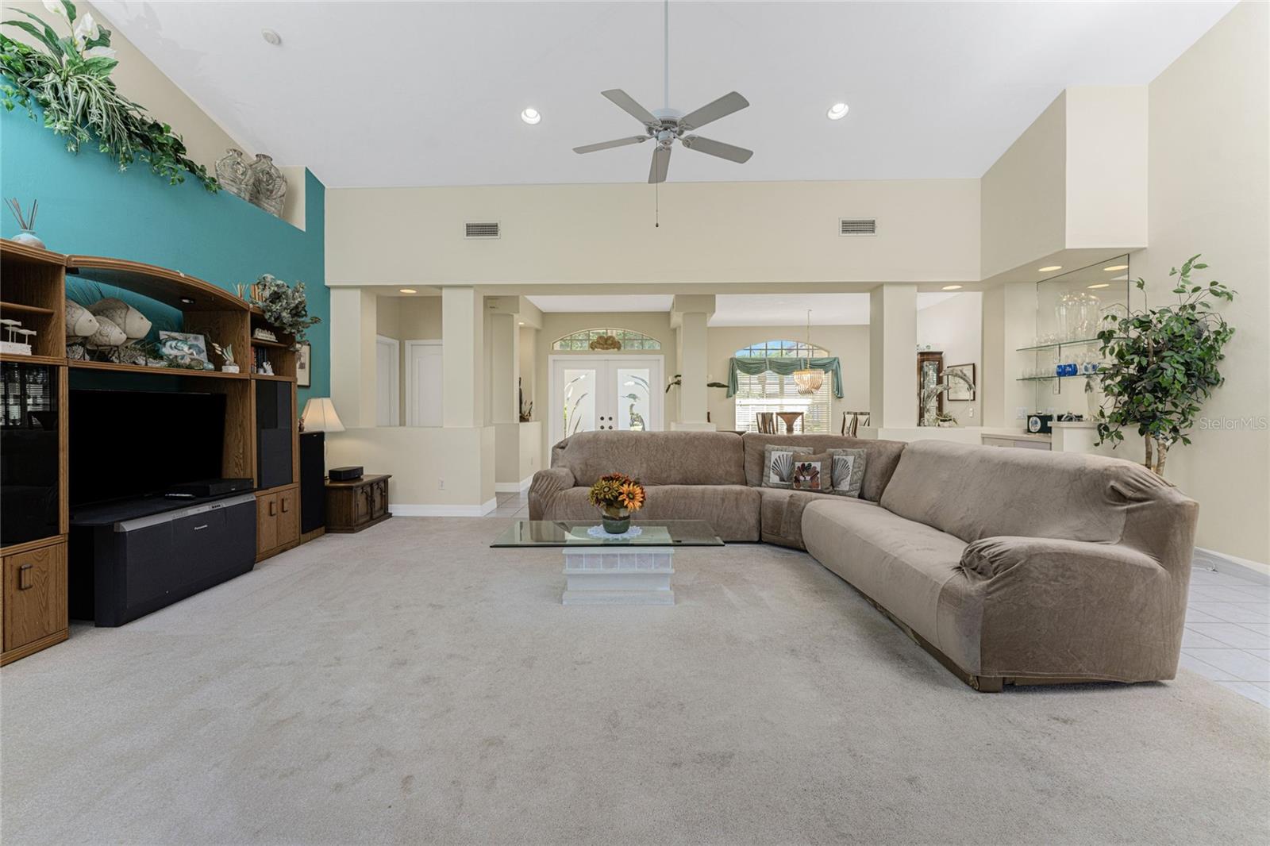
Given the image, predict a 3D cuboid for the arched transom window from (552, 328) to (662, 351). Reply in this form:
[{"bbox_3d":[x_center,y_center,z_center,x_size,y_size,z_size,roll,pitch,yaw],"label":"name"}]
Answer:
[{"bbox_3d":[-0.484,-1.434,8.440,1.870,0.390,0.100,0,1,1],"label":"arched transom window"}]

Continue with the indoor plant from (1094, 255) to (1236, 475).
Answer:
[{"bbox_3d":[3.550,-0.030,3.330,0.780,2.160,0.750,0,0,1],"label":"indoor plant"}]

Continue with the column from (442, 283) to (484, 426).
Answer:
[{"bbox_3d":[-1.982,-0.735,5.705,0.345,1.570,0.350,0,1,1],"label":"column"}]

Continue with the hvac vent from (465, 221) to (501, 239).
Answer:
[{"bbox_3d":[-1.656,-2.094,5.365,0.400,0.190,0.030,0,1,1],"label":"hvac vent"}]

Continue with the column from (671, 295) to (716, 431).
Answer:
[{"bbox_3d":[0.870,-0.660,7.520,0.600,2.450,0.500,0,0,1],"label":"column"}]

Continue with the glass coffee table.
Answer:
[{"bbox_3d":[-0.160,0.900,3.220,1.360,0.395,0.620,0,1,1],"label":"glass coffee table"}]

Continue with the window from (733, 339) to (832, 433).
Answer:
[{"bbox_3d":[2.875,-0.585,9.650,1.880,2.090,0.130,0,0,1],"label":"window"}]

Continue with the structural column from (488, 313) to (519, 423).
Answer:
[{"bbox_3d":[-1.995,-0.830,7.600,0.360,1.680,0.360,0,0,1],"label":"structural column"}]

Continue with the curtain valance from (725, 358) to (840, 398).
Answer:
[{"bbox_3d":[2.968,-0.894,9.750,2.300,0.810,0.170,0,1,1],"label":"curtain valance"}]

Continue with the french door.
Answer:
[{"bbox_3d":[-0.487,-0.065,8.400,1.920,2.170,0.130,0,0,1],"label":"french door"}]

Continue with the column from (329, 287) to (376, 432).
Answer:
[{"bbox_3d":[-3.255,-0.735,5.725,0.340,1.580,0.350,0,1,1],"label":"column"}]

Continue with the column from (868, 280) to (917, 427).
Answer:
[{"bbox_3d":[2.950,-0.740,5.665,0.370,1.590,0.360,0,0,1],"label":"column"}]

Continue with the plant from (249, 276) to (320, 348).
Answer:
[{"bbox_3d":[-2.890,-0.930,4.100,0.480,0.570,0.500,0,0,1],"label":"plant"}]

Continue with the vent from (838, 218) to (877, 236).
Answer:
[{"bbox_3d":[2.363,-2.069,5.225,0.400,0.195,0.030,0,1,1],"label":"vent"}]

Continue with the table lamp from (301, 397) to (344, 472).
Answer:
[{"bbox_3d":[-3.210,0.155,5.100,0.400,0.810,0.400,0,0,1],"label":"table lamp"}]

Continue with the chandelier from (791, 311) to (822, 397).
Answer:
[{"bbox_3d":[2.900,-1.183,8.300,0.520,1.435,0.520,0,1,1],"label":"chandelier"}]

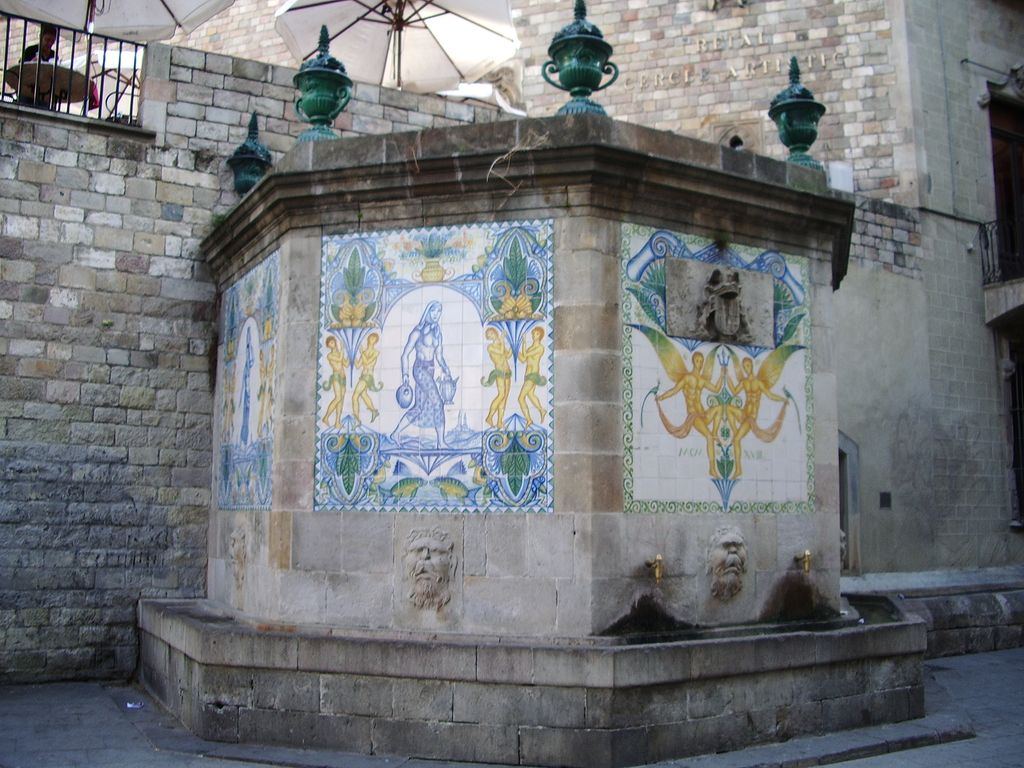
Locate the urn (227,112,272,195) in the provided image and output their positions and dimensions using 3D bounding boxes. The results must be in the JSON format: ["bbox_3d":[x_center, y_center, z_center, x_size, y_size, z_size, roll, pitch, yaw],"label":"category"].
[{"bbox_3d":[-2.508,-2.098,9.914,0.455,1.010,0.520,1,-7,-6],"label":"urn"}]

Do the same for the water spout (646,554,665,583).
[{"bbox_3d":[0.966,1.241,6.959,0.055,0.190,0.145,4,-8,-32],"label":"water spout"}]

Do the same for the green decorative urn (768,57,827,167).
[{"bbox_3d":[2.359,-2.228,8.608,0.455,1.010,0.520,-4,-8,35],"label":"green decorative urn"}]

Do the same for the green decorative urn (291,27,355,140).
[{"bbox_3d":[-1.474,-2.313,8.036,0.520,1.010,0.455,-5,-9,39],"label":"green decorative urn"}]

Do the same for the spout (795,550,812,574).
[{"bbox_3d":[2.180,1.333,7.712,0.055,0.190,0.145,4,-8,-32],"label":"spout"}]

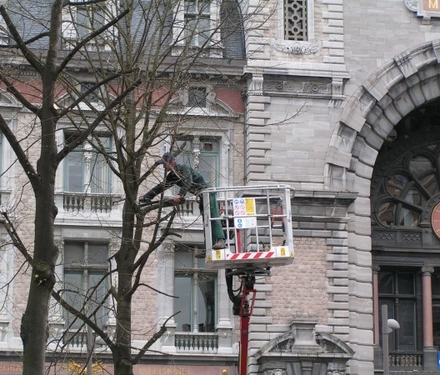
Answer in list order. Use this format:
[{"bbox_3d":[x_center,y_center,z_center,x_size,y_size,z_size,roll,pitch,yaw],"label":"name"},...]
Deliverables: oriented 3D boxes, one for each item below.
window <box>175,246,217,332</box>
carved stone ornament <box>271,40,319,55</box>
[{"bbox_3d":[-0.898,3.702,59.099,1.516,3.231,0.250,2,-12,-11],"label":"window"},{"bbox_3d":[2.898,-5.302,60.726,1.811,0.420,0.220,2,-12,-11],"label":"carved stone ornament"}]

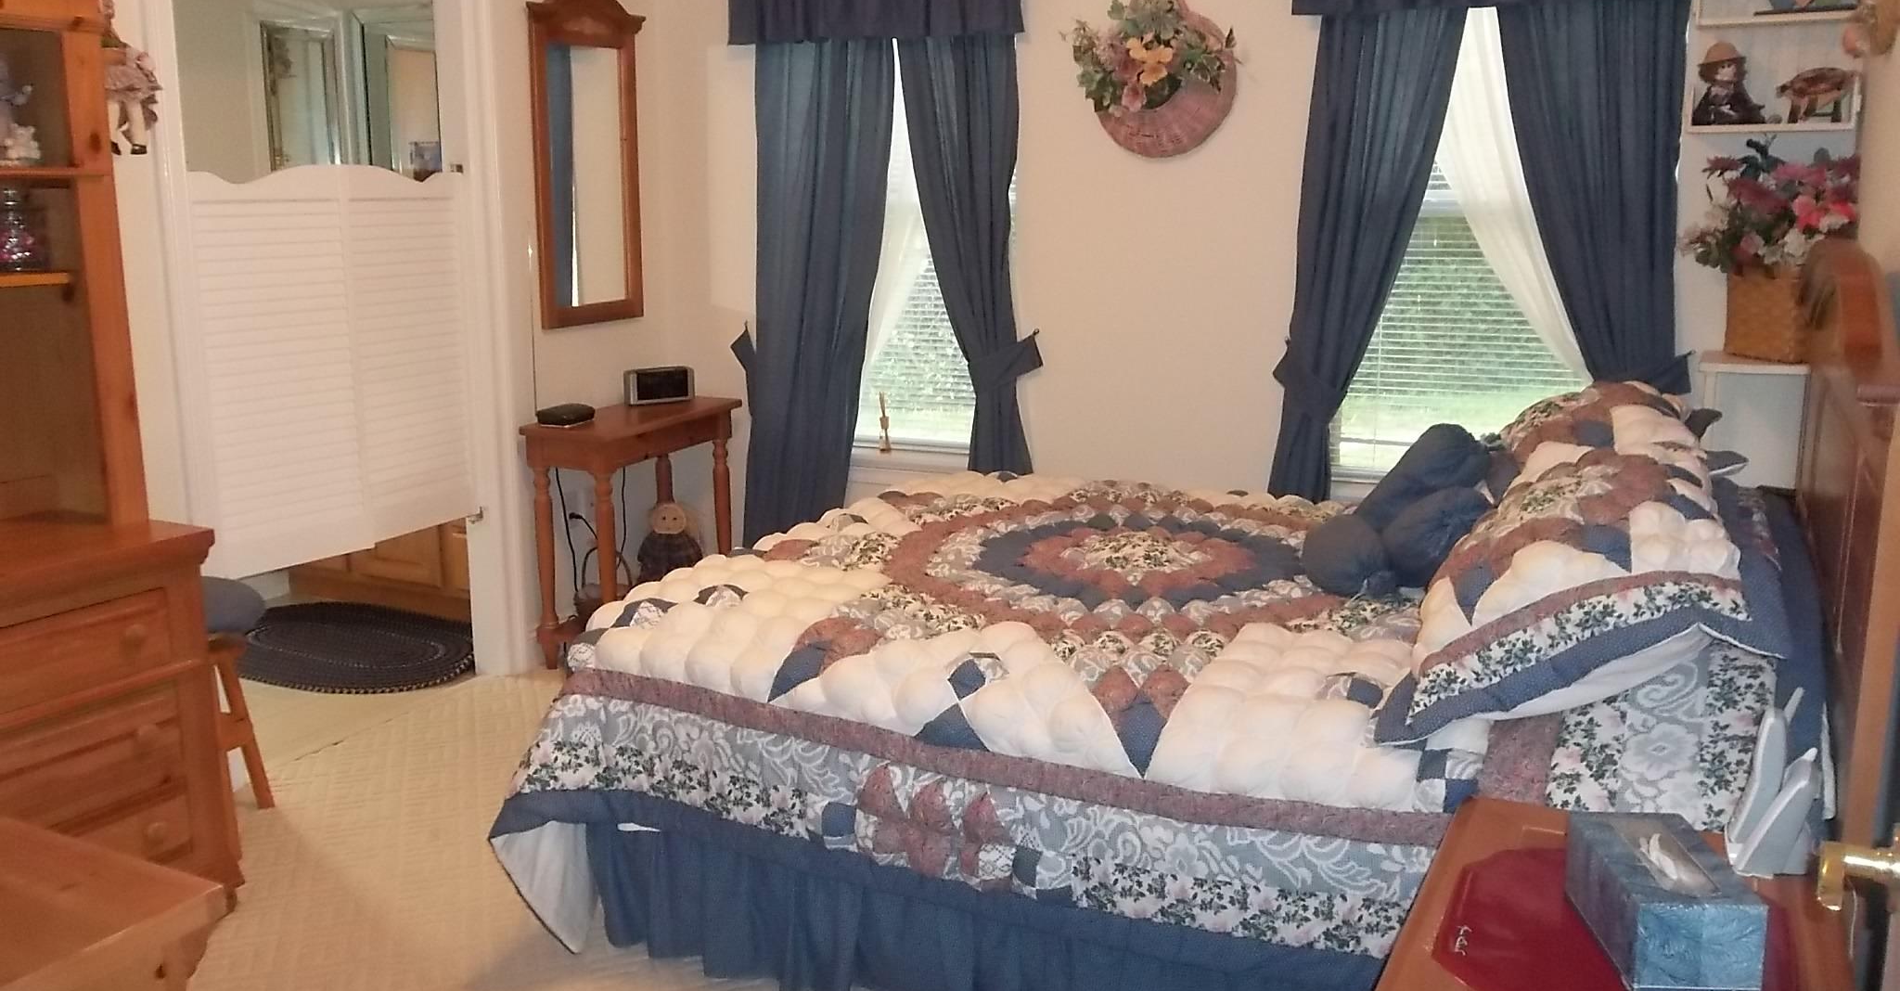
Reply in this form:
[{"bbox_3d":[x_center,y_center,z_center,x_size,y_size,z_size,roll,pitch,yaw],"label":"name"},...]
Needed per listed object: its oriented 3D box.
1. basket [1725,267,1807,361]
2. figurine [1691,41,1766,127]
[{"bbox_3d":[1.864,-0.410,3.366,0.155,0.200,0.165,-11,16,-43],"label":"basket"},{"bbox_3d":[1.762,-0.926,3.340,0.135,0.180,0.105,1,12,6],"label":"figurine"}]

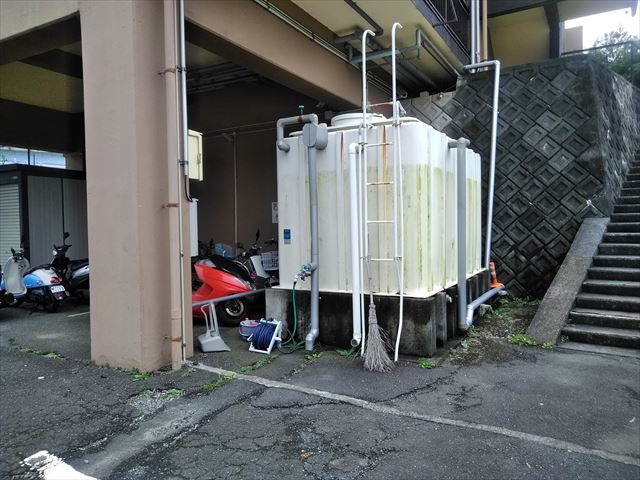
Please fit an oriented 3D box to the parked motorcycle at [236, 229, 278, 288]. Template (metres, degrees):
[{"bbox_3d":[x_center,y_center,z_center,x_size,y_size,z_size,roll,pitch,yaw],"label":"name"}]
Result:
[{"bbox_3d":[-1.420,0.558,8.050,1.850,1.200,0.700,0,3,18],"label":"parked motorcycle"}]

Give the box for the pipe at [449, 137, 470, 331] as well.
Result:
[{"bbox_3d":[1.680,-0.050,5.980,0.240,2.320,0.130,1,3,28],"label":"pipe"}]

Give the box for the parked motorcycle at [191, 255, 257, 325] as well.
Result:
[{"bbox_3d":[-2.000,0.644,7.100,2.200,1.130,0.800,0,2,10],"label":"parked motorcycle"}]

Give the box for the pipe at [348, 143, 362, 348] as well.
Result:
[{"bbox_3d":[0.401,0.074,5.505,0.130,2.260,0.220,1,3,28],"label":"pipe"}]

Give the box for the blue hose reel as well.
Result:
[{"bbox_3d":[-0.600,1.066,5.760,0.360,0.360,0.340,1,3,28],"label":"blue hose reel"}]

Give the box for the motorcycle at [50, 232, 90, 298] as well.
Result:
[{"bbox_3d":[-4.150,0.561,8.700,2.000,1.200,0.750,0,3,18],"label":"motorcycle"}]

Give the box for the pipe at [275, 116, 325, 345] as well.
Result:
[{"bbox_3d":[-0.208,-0.091,5.783,0.640,2.660,0.360,1,3,28],"label":"pipe"}]

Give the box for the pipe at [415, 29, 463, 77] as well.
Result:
[{"bbox_3d":[1.922,-2.764,7.793,0.090,0.260,2.500,1,3,28],"label":"pipe"}]

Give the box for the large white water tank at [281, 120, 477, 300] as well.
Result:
[{"bbox_3d":[1.063,-0.471,7.120,2.000,2.020,3.220,1,3,28],"label":"large white water tank"}]

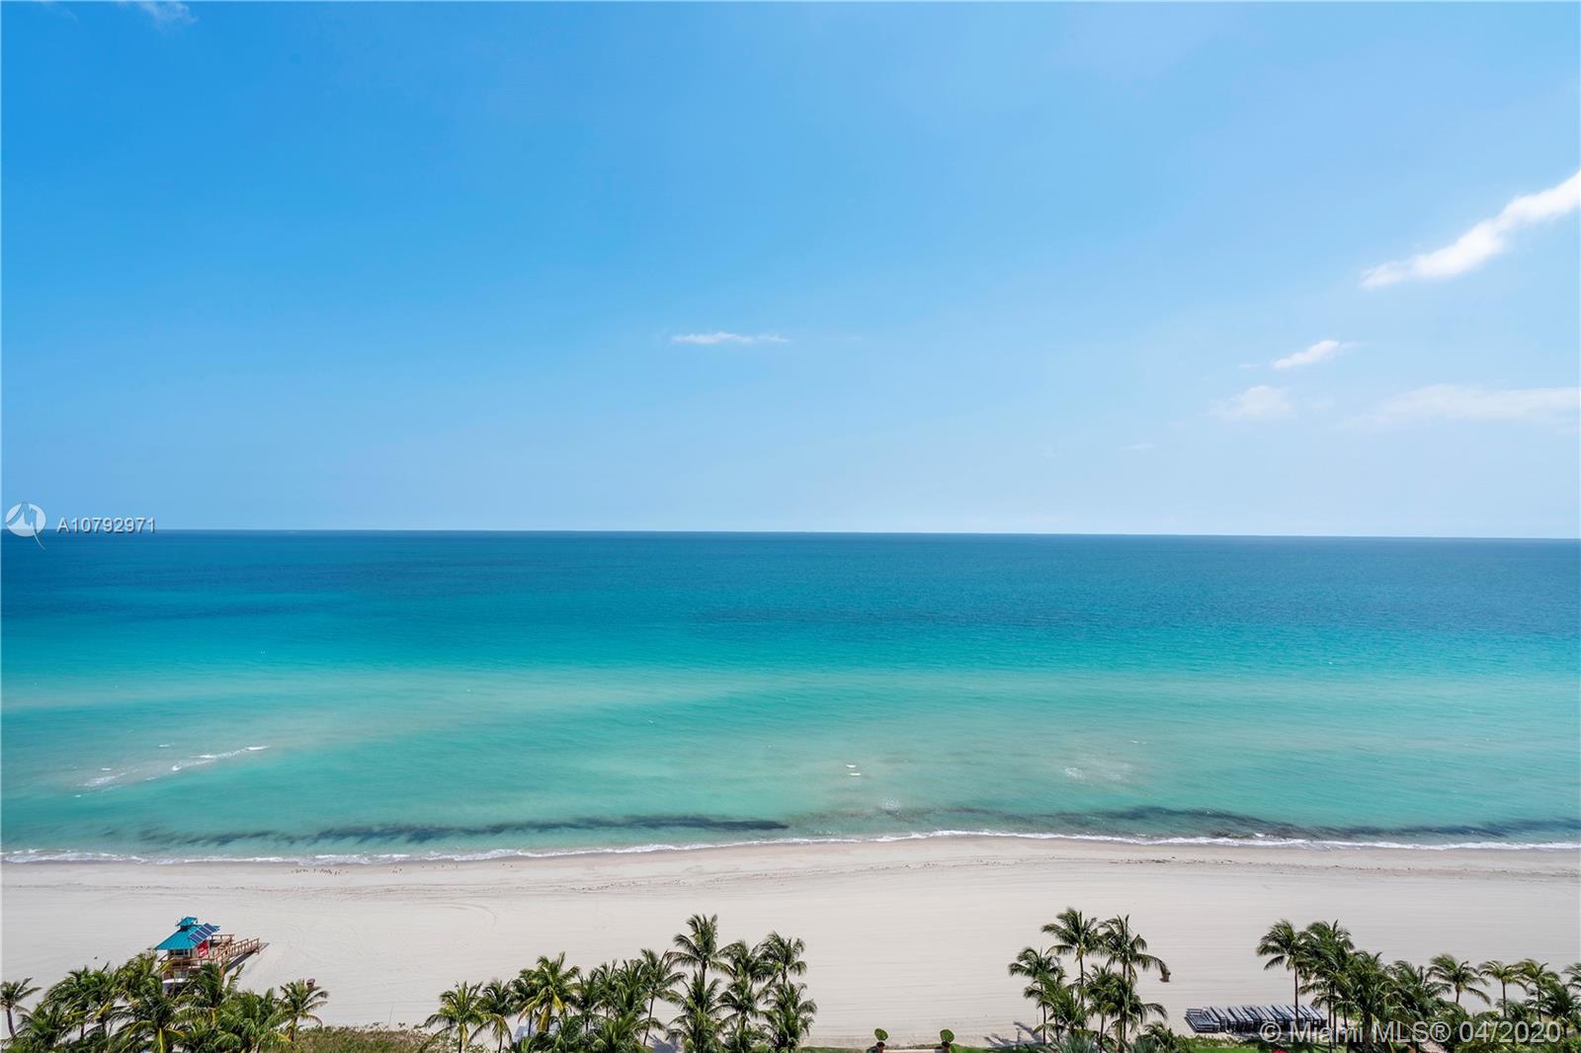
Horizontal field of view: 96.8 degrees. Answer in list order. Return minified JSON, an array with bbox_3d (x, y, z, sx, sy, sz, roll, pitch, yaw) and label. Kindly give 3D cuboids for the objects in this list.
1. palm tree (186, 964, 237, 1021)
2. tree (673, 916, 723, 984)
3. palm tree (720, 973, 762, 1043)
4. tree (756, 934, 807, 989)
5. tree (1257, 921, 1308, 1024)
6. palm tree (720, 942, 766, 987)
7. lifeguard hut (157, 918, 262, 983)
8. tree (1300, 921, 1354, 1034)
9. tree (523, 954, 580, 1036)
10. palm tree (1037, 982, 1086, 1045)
[{"bbox_3d":[-55.180,45.180,67.000,4.980,7.200,4.980,0,0,0],"label":"palm tree"},{"bbox_3d":[-8.310,42.980,65.410,5.200,11.200,5.000,0,-1,0],"label":"tree"},{"bbox_3d":[-4.380,44.430,63.440,4.800,8.300,4.800,0,-1,0],"label":"palm tree"},{"bbox_3d":[-0.850,43.930,66.910,4.970,10.200,4.970,0,0,0],"label":"tree"},{"bbox_3d":[47.440,43.560,67.210,5.200,10.600,5.000,0,-1,0],"label":"tree"},{"bbox_3d":[-4.470,44.210,66.500,4.460,9.600,4.460,0,0,0],"label":"palm tree"},{"bbox_3d":[-63.880,45.830,78.230,6.000,7.000,9.200,0,0,0],"label":"lifeguard hut"},{"bbox_3d":[50.360,43.310,65.780,5.200,11.100,5.000,0,-1,0],"label":"tree"},{"bbox_3d":[-22.130,44.220,65.150,5.400,8.600,5.200,0,-1,0],"label":"tree"},{"bbox_3d":[24.760,45.320,64.170,4.420,7.600,4.420,0,0,0],"label":"palm tree"}]

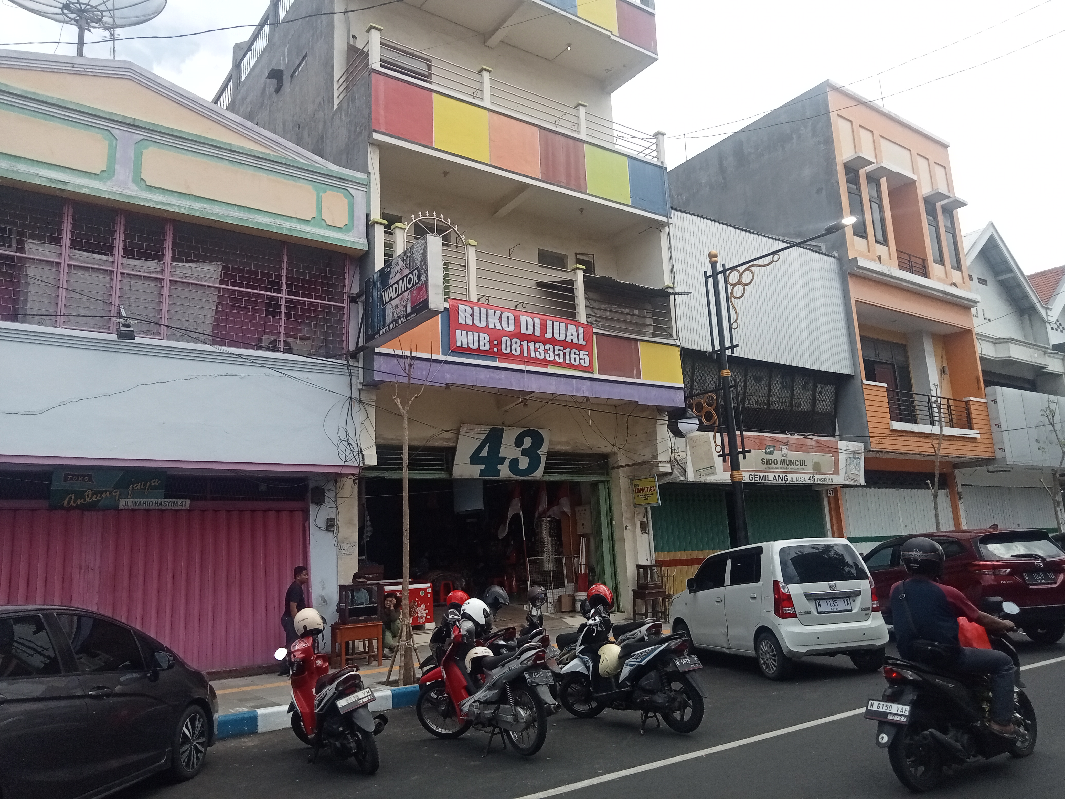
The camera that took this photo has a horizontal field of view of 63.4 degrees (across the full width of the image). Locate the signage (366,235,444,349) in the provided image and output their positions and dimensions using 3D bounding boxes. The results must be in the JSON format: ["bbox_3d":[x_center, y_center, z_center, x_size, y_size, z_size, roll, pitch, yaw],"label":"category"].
[{"bbox_3d":[-1.861,-1.494,12.271,0.212,1.034,2.023,5,-14,-34],"label":"signage"}]

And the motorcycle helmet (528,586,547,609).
[{"bbox_3d":[0.053,2.284,10.000,0.240,0.250,0.270,6,-3,-38],"label":"motorcycle helmet"}]

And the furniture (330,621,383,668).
[{"bbox_3d":[-2.690,3.777,13.193,0.670,0.629,0.371,5,-14,-36],"label":"furniture"}]

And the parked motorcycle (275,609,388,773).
[{"bbox_3d":[-1.717,2.455,7.270,0.700,1.180,1.850,6,-15,-40],"label":"parked motorcycle"}]

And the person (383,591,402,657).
[{"bbox_3d":[-2.327,3.743,14.300,0.500,1.050,0.650,0,-12,-14],"label":"person"}]

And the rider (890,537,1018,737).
[{"bbox_3d":[2.836,1.646,5.926,0.900,1.370,0.660,5,-14,-36],"label":"rider"}]

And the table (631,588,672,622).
[{"bbox_3d":[2.423,4.347,18.064,0.620,0.700,0.440,6,-14,-38],"label":"table"}]

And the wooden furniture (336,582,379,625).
[{"bbox_3d":[-2.688,3.200,13.456,0.591,0.604,0.286,5,-14,-36],"label":"wooden furniture"}]

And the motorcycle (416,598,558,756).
[{"bbox_3d":[-0.393,2.334,7.258,0.700,1.150,1.900,5,-14,-34],"label":"motorcycle"}]

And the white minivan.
[{"bbox_3d":[3.165,2.808,11.881,1.475,1.670,3.600,0,-12,-16],"label":"white minivan"}]

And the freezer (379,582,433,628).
[{"bbox_3d":[-2.544,3.995,16.639,1.080,0.890,0.620,6,-15,-40],"label":"freezer"}]

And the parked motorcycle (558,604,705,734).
[{"bbox_3d":[0.879,2.452,7.952,0.680,1.100,1.850,6,-15,-40],"label":"parked motorcycle"}]

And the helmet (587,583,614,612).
[{"bbox_3d":[0.677,1.973,8.600,0.250,0.260,0.290,2,2,-25],"label":"helmet"}]

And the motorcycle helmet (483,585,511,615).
[{"bbox_3d":[-0.365,2.063,8.900,0.310,0.260,0.250,11,-4,27],"label":"motorcycle helmet"}]

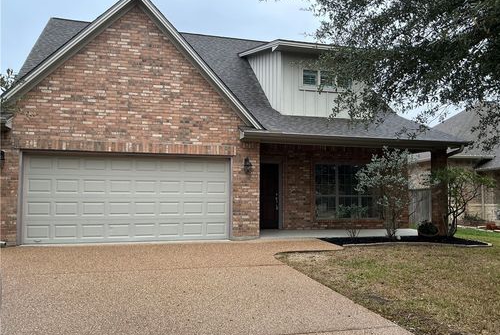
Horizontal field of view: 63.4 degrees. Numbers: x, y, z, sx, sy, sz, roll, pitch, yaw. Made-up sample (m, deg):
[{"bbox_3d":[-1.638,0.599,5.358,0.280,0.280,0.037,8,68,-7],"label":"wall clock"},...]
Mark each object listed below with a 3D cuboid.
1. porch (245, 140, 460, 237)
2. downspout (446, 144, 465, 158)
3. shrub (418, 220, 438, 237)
[{"bbox_3d":[2.984,0.676,12.537,6.350,2.680,2.100,1,-2,-16],"label":"porch"},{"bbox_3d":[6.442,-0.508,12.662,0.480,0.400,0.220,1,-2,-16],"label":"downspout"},{"bbox_3d":[5.359,1.842,12.209,0.580,0.460,0.560,1,-2,-16],"label":"shrub"}]

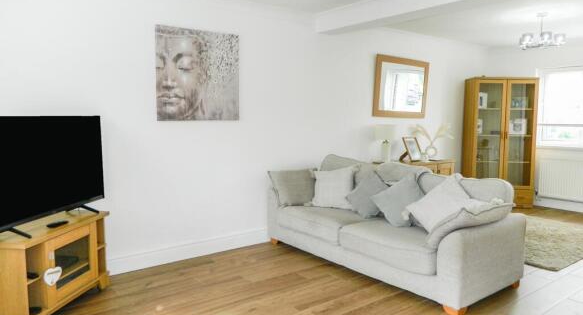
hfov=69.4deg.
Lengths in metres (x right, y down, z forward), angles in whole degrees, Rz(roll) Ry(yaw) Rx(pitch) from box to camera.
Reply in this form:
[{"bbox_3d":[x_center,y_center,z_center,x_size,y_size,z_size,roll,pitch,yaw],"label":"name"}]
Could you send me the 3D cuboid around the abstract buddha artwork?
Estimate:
[{"bbox_3d":[-0.814,-0.721,3.744,0.784,0.789,0.035,-4,8,-37],"label":"abstract buddha artwork"}]

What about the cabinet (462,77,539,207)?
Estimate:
[{"bbox_3d":[3.114,-0.213,6.326,0.933,1.886,0.377,1,6,0],"label":"cabinet"}]

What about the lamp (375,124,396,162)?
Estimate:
[{"bbox_3d":[1.135,-0.170,5.069,0.268,0.467,0.268,-4,8,-37],"label":"lamp"}]

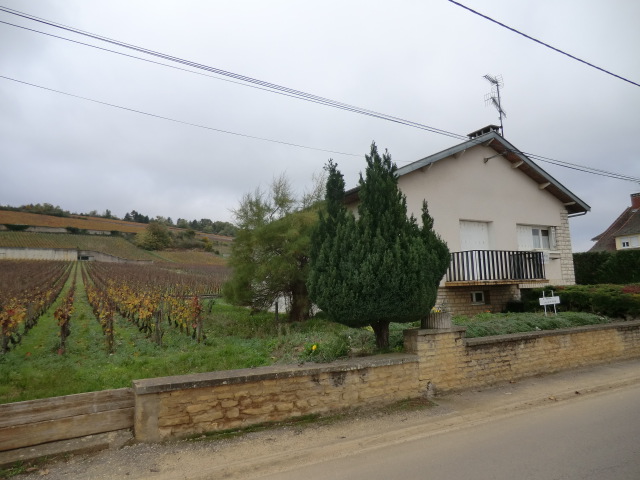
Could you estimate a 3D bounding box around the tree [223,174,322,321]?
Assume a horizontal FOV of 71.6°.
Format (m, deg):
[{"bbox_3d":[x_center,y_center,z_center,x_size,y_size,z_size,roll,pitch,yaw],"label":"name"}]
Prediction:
[{"bbox_3d":[-1.418,0.248,15.412,3.700,5.054,3.500,-1,-6,0],"label":"tree"}]

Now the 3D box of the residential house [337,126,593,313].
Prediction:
[{"bbox_3d":[3.911,-0.350,19.889,11.150,7.100,10.650,2,-7,-28],"label":"residential house"}]

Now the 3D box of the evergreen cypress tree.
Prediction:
[{"bbox_3d":[1.025,0.043,7.995,2.400,3.712,2.300,-1,-6,0],"label":"evergreen cypress tree"}]

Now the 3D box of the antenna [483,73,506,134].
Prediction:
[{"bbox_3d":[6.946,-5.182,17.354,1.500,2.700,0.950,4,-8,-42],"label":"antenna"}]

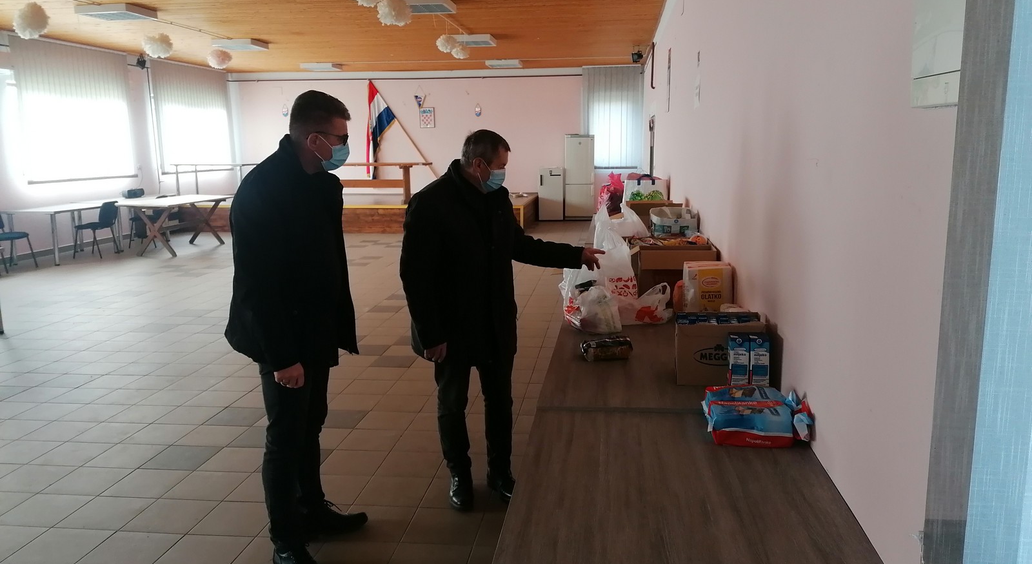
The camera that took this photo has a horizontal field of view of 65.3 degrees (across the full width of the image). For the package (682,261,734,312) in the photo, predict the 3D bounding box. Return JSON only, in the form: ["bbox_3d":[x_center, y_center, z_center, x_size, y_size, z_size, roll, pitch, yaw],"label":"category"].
[{"bbox_3d":[0.913,0.078,3.821,0.208,0.328,0.160,0,10,8],"label":"package"}]

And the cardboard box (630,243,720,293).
[{"bbox_3d":[0.917,-0.069,4.676,0.454,0.308,0.380,0,10,8],"label":"cardboard box"}]

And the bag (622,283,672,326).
[{"bbox_3d":[0.646,0.090,3.973,0.240,0.195,0.220,0,10,7],"label":"bag"}]

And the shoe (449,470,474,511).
[{"bbox_3d":[-0.247,0.934,3.684,0.105,0.110,0.290,-1,10,-3],"label":"shoe"}]

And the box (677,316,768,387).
[{"bbox_3d":[0.744,0.245,2.981,0.305,0.222,0.205,0,10,7],"label":"box"}]

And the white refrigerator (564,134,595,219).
[{"bbox_3d":[1.299,-2.109,16.265,0.567,1.671,0.600,0,10,8],"label":"white refrigerator"}]

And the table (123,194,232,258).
[{"bbox_3d":[-5.261,-0.890,12.668,0.840,0.750,2.120,0,10,7],"label":"table"}]

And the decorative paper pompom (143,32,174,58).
[{"bbox_3d":[-4.403,-2.911,9.902,0.360,0.320,0.360,0,10,7],"label":"decorative paper pompom"}]

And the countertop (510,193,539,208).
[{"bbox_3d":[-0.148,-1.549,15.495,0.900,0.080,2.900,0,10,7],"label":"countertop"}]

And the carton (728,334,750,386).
[{"bbox_3d":[0.765,0.280,2.768,0.060,0.196,0.088,0,10,7],"label":"carton"}]

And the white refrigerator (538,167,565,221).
[{"bbox_3d":[0.768,-1.861,16.947,0.513,1.089,0.560,0,10,7],"label":"white refrigerator"}]

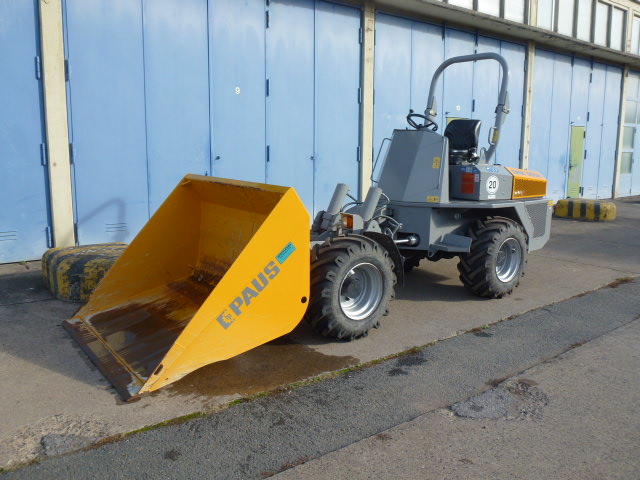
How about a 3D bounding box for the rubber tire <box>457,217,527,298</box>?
[{"bbox_3d":[1.894,0.190,5.614,0.860,0.860,0.380,-7,12,-37],"label":"rubber tire"}]

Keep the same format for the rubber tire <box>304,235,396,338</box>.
[{"bbox_3d":[0.236,0.395,4.362,0.860,0.860,0.380,-7,12,-37],"label":"rubber tire"}]

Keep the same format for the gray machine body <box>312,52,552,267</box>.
[{"bbox_3d":[0.884,-0.927,5.703,3.330,2.260,1.870,-7,12,-37],"label":"gray machine body"}]

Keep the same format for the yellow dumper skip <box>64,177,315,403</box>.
[{"bbox_3d":[-1.207,0.163,4.341,1.460,1.310,1.950,-7,12,-37],"label":"yellow dumper skip"}]

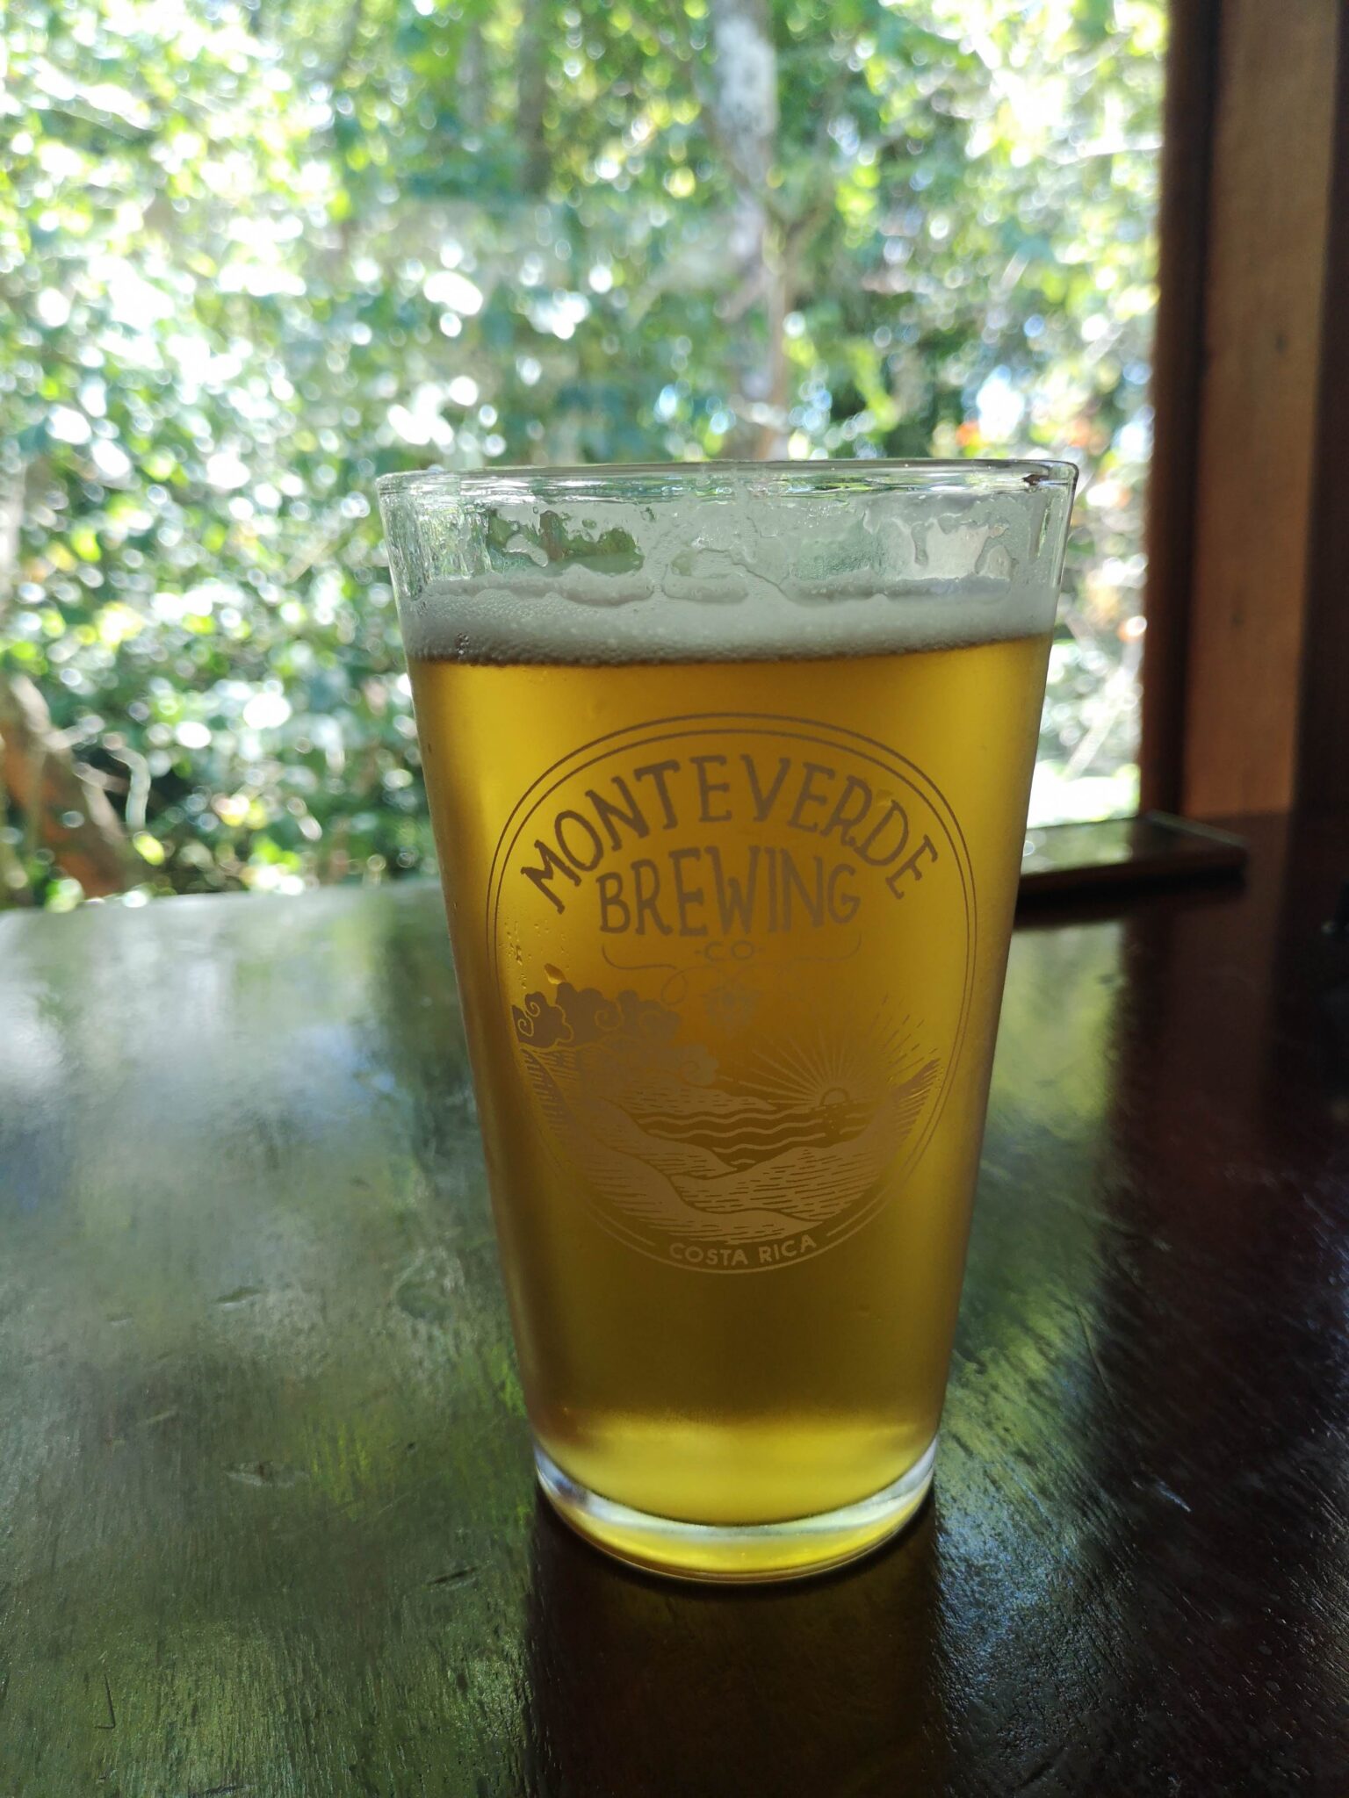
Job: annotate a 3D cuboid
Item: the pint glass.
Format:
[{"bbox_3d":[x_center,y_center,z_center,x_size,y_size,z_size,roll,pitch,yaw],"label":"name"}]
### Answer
[{"bbox_3d":[0.008,0.016,0.206,0.090,0.149,0.090,-1,15,2],"label":"pint glass"}]

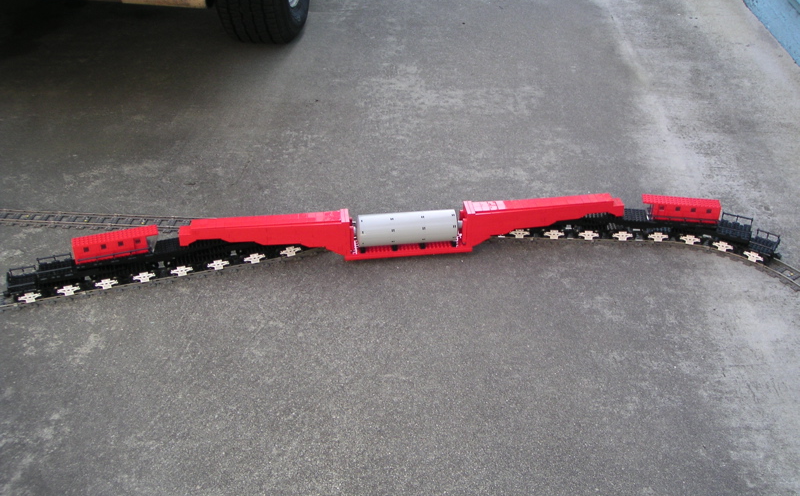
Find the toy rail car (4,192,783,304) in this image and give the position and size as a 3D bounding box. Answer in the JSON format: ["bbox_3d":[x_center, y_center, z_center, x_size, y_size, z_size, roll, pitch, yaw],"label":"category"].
[{"bbox_3d":[0.006,-0.017,1.737,1.530,0.107,0.180,-3,36,-5],"label":"toy rail car"}]

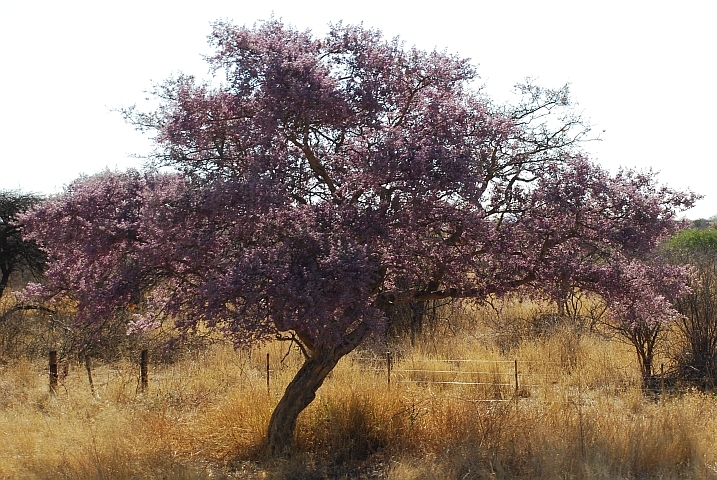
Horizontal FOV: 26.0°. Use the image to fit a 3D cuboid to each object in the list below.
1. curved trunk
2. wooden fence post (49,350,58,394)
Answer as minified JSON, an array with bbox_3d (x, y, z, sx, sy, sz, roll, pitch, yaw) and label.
[{"bbox_3d":[-0.619,2.266,23.500,1.520,2.040,0.580,0,-1,0],"label":"curved trunk"},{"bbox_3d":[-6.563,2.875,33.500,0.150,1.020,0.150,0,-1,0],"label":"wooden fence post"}]

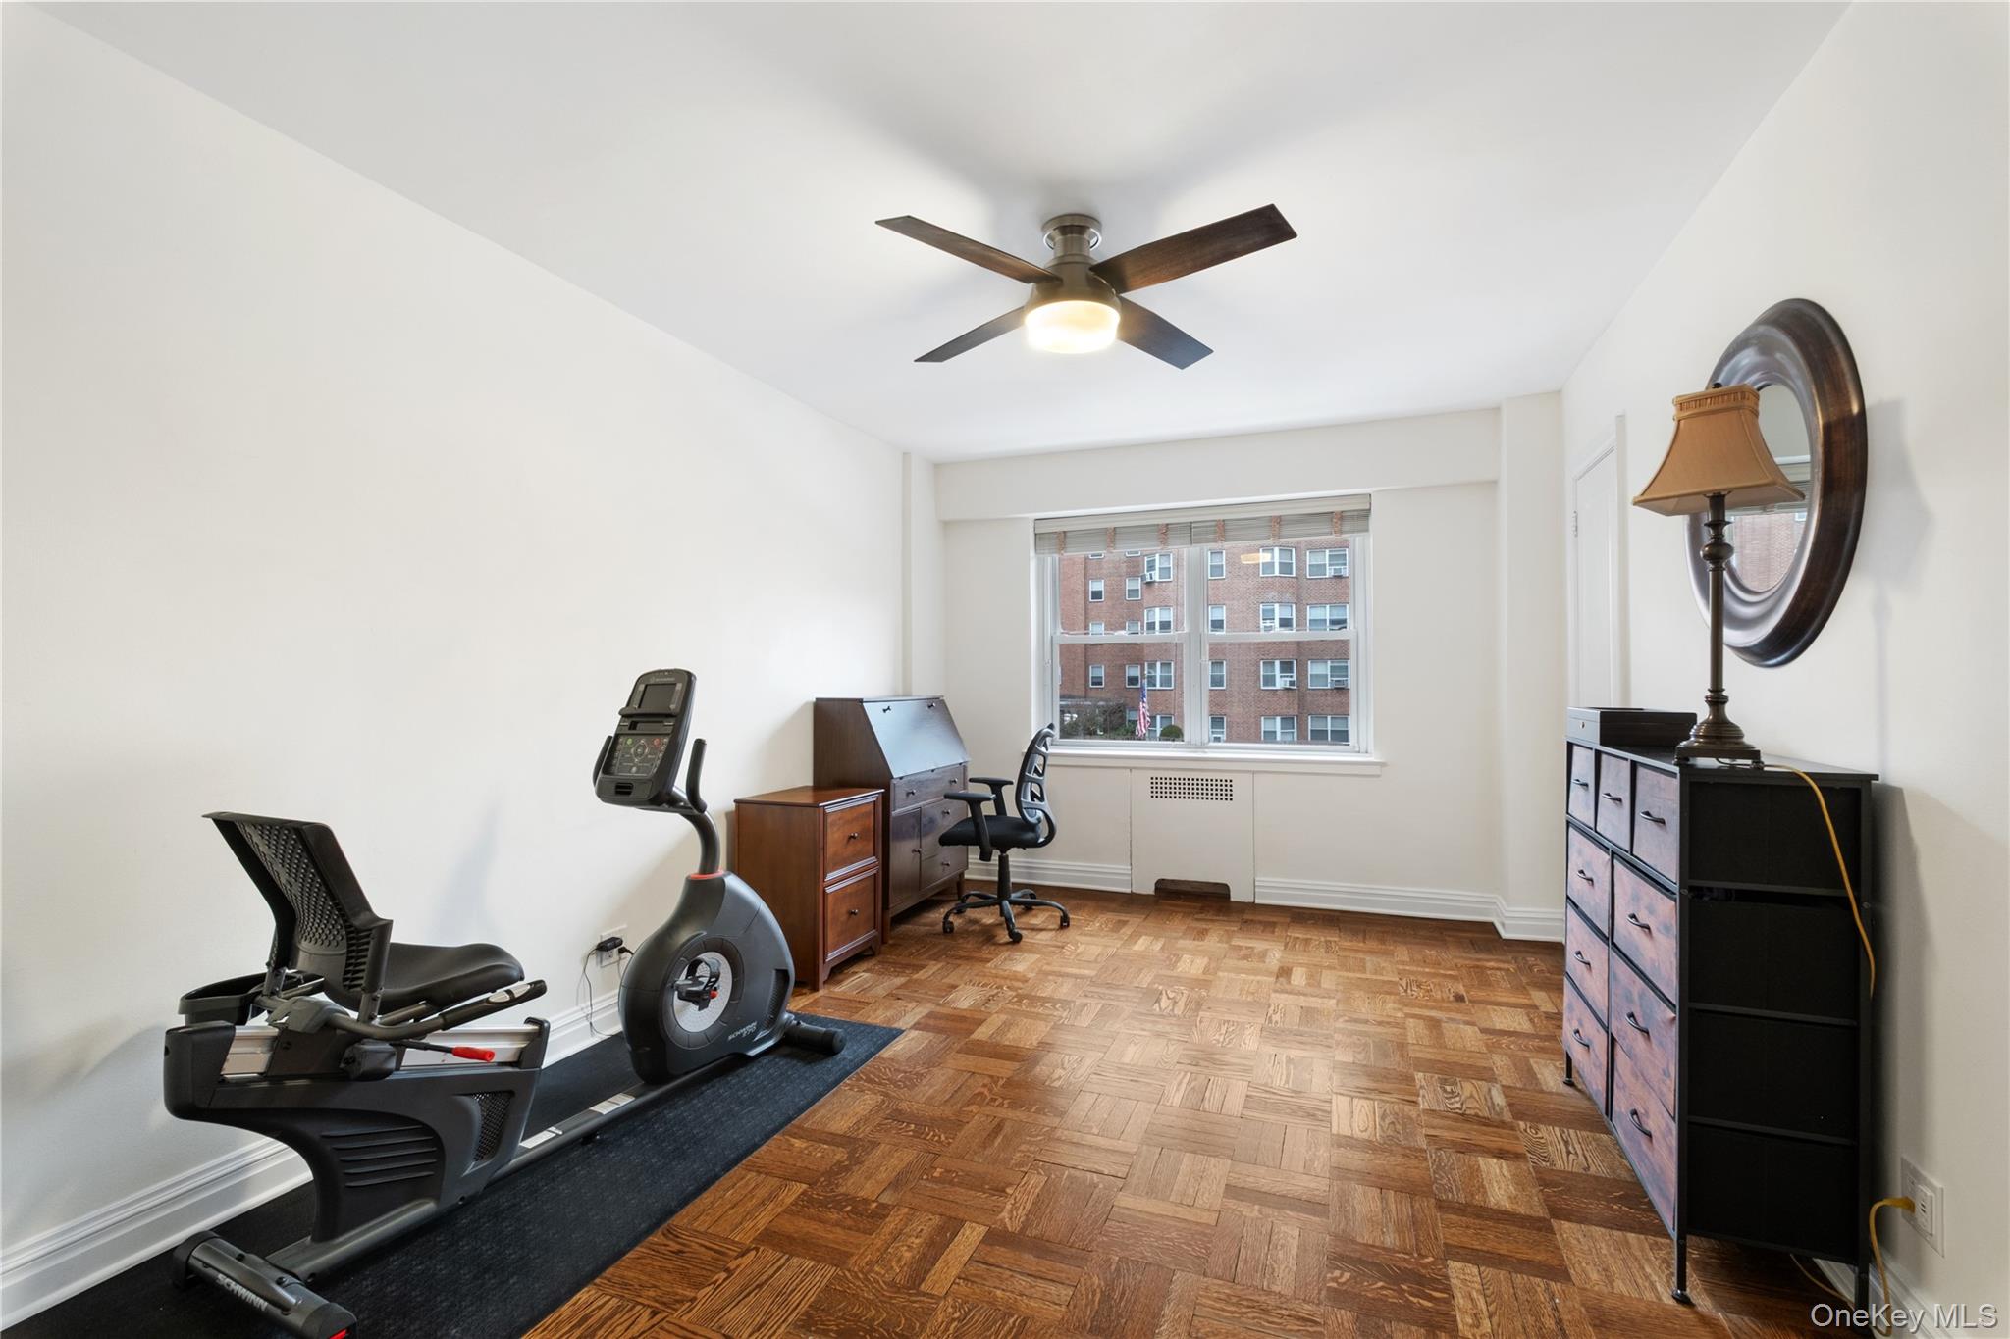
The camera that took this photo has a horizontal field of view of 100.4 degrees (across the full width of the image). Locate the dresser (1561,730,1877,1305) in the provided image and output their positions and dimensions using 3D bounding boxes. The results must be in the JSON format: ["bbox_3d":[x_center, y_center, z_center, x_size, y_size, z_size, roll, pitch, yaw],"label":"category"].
[{"bbox_3d":[1.651,0.722,2.039,0.300,1.051,0.986,0,-1,23],"label":"dresser"}]

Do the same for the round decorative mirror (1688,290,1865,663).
[{"bbox_3d":[1.801,-0.430,2.005,0.061,0.815,0.815,0,-1,23],"label":"round decorative mirror"}]

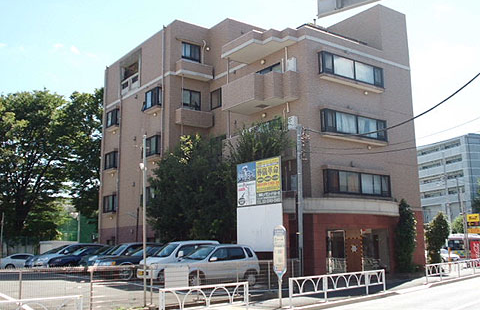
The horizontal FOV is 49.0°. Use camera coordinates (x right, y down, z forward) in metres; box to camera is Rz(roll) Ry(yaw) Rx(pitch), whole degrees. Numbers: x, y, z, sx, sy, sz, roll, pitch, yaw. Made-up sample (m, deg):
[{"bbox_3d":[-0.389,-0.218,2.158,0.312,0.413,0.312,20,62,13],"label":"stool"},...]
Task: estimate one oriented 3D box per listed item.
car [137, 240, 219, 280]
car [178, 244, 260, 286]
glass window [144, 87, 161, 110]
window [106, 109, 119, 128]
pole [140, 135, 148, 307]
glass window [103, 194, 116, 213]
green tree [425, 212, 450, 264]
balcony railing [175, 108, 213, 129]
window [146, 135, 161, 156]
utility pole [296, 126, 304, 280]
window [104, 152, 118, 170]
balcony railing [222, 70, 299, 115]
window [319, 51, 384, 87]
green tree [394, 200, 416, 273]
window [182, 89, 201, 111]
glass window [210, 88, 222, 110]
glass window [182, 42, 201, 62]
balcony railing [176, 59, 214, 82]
[{"bbox_3d":[-2.504,4.442,21.847,3.420,1.660,1.490,6,-12,-34],"label":"car"},{"bbox_3d":[-0.942,4.047,19.361,3.500,1.550,1.520,5,-11,-31],"label":"car"},{"bbox_3d":[-5.000,-3.218,30.576,0.270,1.120,1.480,7,-12,-36],"label":"glass window"},{"bbox_3d":[-8.590,-2.498,35.713,0.300,1.130,1.650,6,-12,-37],"label":"window"},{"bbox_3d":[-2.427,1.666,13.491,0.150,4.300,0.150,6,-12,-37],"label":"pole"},{"bbox_3d":[-8.532,3.254,34.764,0.300,1.100,1.650,6,-12,-37],"label":"glass window"},{"bbox_3d":[10.669,4.676,28.395,1.350,3.400,1.300,7,-12,-36],"label":"green tree"},{"bbox_3d":[-2.531,-2.019,29.724,2.080,0.840,0.600,7,-12,-36],"label":"balcony railing"},{"bbox_3d":[-4.965,-0.442,30.085,0.270,1.060,1.460,7,-12,-36],"label":"window"},{"bbox_3d":[2.440,1.917,21.225,0.210,6.550,0.210,9,-14,-36],"label":"utility pole"},{"bbox_3d":[-8.448,0.385,34.687,0.270,1.060,1.500,7,-12,-36],"label":"window"},{"bbox_3d":[0.981,-3.179,26.941,1.620,1.370,4.200,6,-12,-37],"label":"balcony railing"},{"bbox_3d":[5.694,-4.195,26.570,4.550,1.100,0.270,7,-12,-36],"label":"window"},{"bbox_3d":[8.300,4.115,26.197,1.150,3.800,1.100,7,-12,-36],"label":"green tree"},{"bbox_3d":[-2.804,-3.209,30.857,1.300,1.130,0.140,6,-12,-37],"label":"window"},{"bbox_3d":[-1.338,-3.191,30.594,0.100,1.080,1.100,7,-12,-36],"label":"glass window"},{"bbox_3d":[-2.856,-6.107,31.349,1.330,1.050,0.140,6,-12,-37],"label":"glass window"},{"bbox_3d":[-2.567,-4.786,30.213,2.080,0.780,0.600,7,-12,-36],"label":"balcony railing"}]

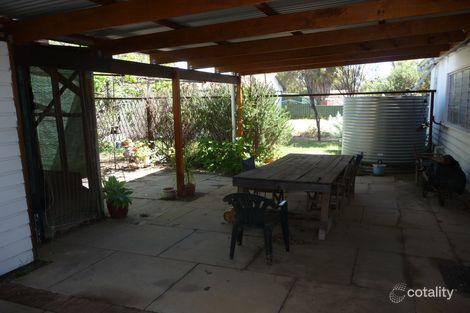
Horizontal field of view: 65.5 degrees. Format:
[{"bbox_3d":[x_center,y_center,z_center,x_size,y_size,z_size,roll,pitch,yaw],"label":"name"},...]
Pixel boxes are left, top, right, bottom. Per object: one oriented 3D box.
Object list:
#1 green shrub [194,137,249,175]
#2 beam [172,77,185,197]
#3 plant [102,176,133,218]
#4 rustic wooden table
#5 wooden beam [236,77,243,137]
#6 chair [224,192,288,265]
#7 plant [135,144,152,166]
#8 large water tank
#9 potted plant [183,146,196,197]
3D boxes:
[{"bbox_3d":[-0.356,-0.071,9.142,1.350,0.880,1.000,-2,9,-2],"label":"green shrub"},{"bbox_3d":[-1.037,-0.366,6.689,0.100,2.210,0.100,2,9,23],"label":"beam"},{"bbox_3d":[-1.846,0.624,5.710,0.440,0.590,0.440,-5,9,-18],"label":"plant"},{"bbox_3d":[1.005,0.493,5.498,1.200,0.740,2.250,2,9,23],"label":"rustic wooden table"},{"bbox_3d":[0.144,-0.856,9.346,0.090,2.320,0.090,2,9,23],"label":"wooden beam"},{"bbox_3d":[0.266,0.719,4.036,0.610,0.770,0.560,2,9,23],"label":"chair"},{"bbox_3d":[-2.604,-0.046,10.309,0.480,0.600,0.480,-4,9,-14],"label":"plant"},{"bbox_3d":[3.866,-0.765,9.470,2.042,1.550,2.042,2,9,22],"label":"large water tank"},{"bbox_3d":[-0.878,0.260,6.862,0.280,0.910,0.280,-3,9,-7],"label":"potted plant"}]

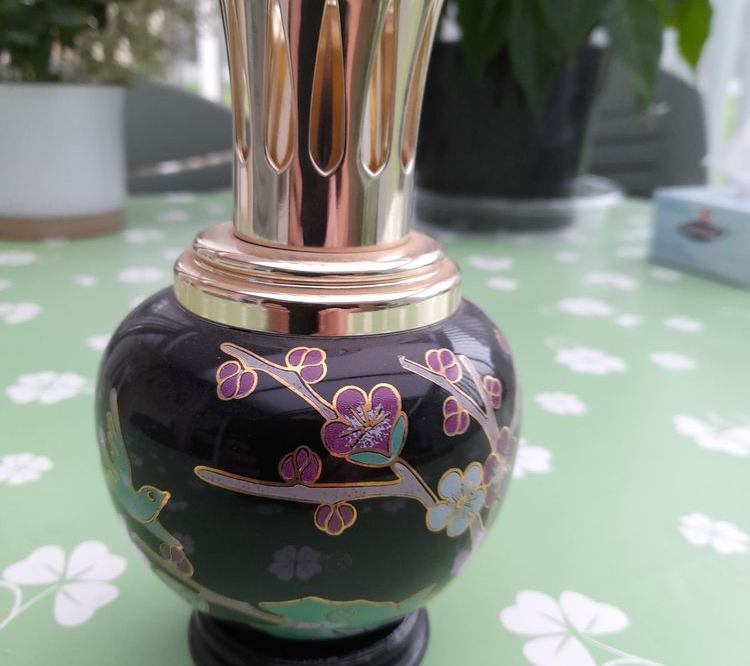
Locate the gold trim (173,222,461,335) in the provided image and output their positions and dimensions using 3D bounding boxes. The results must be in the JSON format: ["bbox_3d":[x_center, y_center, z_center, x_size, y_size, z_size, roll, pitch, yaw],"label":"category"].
[{"bbox_3d":[-0.013,-0.016,0.166,0.066,0.014,0.066,3,17,0],"label":"gold trim"}]

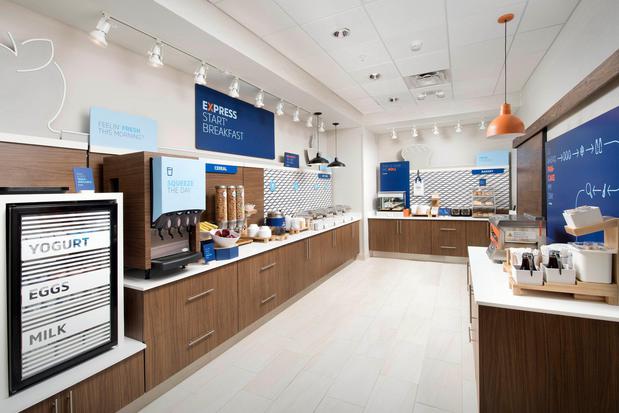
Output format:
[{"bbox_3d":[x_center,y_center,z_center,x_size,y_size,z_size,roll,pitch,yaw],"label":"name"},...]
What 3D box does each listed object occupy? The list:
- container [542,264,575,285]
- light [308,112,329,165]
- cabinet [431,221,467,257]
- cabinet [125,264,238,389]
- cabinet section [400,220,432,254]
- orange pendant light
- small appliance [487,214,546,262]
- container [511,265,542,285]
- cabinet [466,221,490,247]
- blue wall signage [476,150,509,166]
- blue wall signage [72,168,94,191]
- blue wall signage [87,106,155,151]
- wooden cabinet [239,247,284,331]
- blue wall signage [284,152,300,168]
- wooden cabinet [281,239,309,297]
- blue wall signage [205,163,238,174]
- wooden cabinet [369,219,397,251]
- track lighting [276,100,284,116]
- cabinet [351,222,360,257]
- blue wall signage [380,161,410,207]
[{"bbox_3d":[1.521,0.421,1.692,0.130,0.088,0.130,0,4,19],"label":"container"},{"bbox_3d":[0.162,-1.215,4.940,0.360,0.920,0.360,-1,3,0],"label":"light"},{"bbox_3d":[2.927,0.630,5.758,0.634,0.716,0.570,0,3,29],"label":"cabinet"},{"bbox_3d":[-1.202,0.936,2.511,0.600,0.740,0.930,1,4,29],"label":"cabinet"},{"bbox_3d":[2.390,0.632,6.087,0.637,0.725,0.580,0,3,28],"label":"cabinet section"},{"bbox_3d":[1.895,-1.266,2.660,0.310,1.180,0.310,1,4,29],"label":"orange pendant light"},{"bbox_3d":[1.830,0.285,2.468,0.370,0.380,0.290,-1,3,10],"label":"small appliance"},{"bbox_3d":[1.346,0.424,1.712,0.120,0.088,0.130,0,4,19],"label":"container"},{"bbox_3d":[3.374,0.629,5.508,0.391,0.716,0.570,0,3,29],"label":"cabinet"},{"bbox_3d":[3.686,-0.961,5.551,0.534,0.288,0.025,0,3,29],"label":"blue wall signage"},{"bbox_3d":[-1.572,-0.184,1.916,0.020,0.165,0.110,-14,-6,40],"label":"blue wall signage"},{"bbox_3d":[-1.583,-0.642,2.387,0.020,0.310,0.540,1,4,29],"label":"blue wall signage"},{"bbox_3d":[-0.750,0.871,3.256,0.570,0.716,0.828,0,3,29],"label":"wooden cabinet"},{"bbox_3d":[-0.293,-0.791,4.743,0.020,0.235,0.460,1,4,29],"label":"blue wall signage"},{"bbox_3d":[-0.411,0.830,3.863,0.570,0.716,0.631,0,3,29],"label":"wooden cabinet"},{"bbox_3d":[-1.034,-0.442,3.295,0.025,0.101,0.524,0,3,29],"label":"blue wall signage"},{"bbox_3d":[1.784,0.631,6.396,0.657,0.716,0.570,0,3,29],"label":"wooden cabinet"},{"bbox_3d":[-0.433,-1.449,4.065,0.122,0.234,0.101,0,3,29],"label":"track lighting"},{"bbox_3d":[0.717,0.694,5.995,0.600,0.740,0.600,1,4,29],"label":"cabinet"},{"bbox_3d":[2.009,-0.459,6.448,0.671,1.135,0.037,0,3,29],"label":"blue wall signage"}]

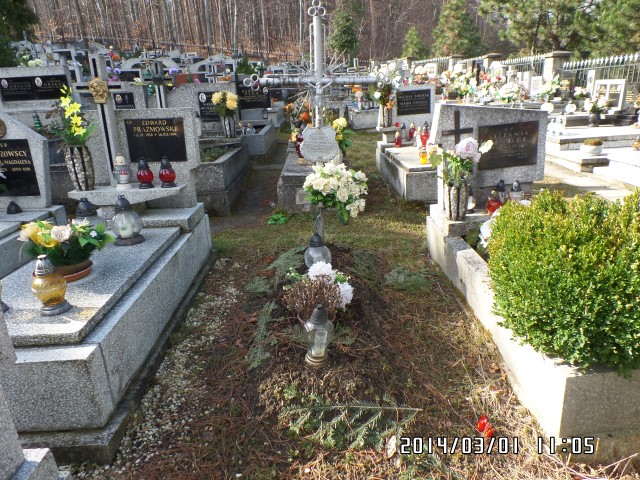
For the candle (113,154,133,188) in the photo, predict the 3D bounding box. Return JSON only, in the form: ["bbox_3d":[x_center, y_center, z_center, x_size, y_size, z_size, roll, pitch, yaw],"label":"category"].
[{"bbox_3d":[-1.461,-0.510,3.125,0.130,0.250,0.130,-3,17,0],"label":"candle"}]

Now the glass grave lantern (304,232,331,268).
[{"bbox_3d":[-0.018,0.094,3.080,0.185,0.270,0.185,-3,17,0],"label":"glass grave lantern"}]

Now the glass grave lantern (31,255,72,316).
[{"bbox_3d":[-1.261,0.210,1.991,0.157,0.280,0.157,-1,21,0],"label":"glass grave lantern"}]

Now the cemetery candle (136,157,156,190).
[{"bbox_3d":[-1.335,-0.506,3.236,0.130,0.230,0.130,-1,21,0],"label":"cemetery candle"}]

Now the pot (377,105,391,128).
[{"bbox_3d":[1.016,-1.946,6.700,0.200,0.370,0.200,-3,17,0],"label":"pot"}]

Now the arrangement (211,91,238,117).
[{"bbox_3d":[-1.302,-1.860,5.795,0.370,0.330,0.310,-3,20,0],"label":"arrangement"}]

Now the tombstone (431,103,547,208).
[{"bbox_3d":[1.227,-0.619,3.118,0.820,0.735,0.150,-5,21,-6],"label":"tombstone"}]

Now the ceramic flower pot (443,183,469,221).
[{"bbox_3d":[1.057,-0.304,3.322,0.180,0.280,0.165,-1,21,0],"label":"ceramic flower pot"}]

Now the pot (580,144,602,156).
[{"bbox_3d":[3.864,-1.274,6.051,0.280,0.145,0.280,-2,21,1],"label":"pot"}]

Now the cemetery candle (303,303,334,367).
[{"bbox_3d":[-0.001,0.456,2.085,0.142,0.305,0.142,-1,21,0],"label":"cemetery candle"}]

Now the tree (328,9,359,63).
[{"bbox_3d":[1.651,-14.265,29.879,2.200,4.000,2.200,-1,21,0],"label":"tree"}]

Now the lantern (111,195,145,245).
[{"bbox_3d":[-1.219,-0.132,2.705,0.190,0.310,0.190,-3,20,0],"label":"lantern"}]

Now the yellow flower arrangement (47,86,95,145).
[{"bbox_3d":[-1.820,-0.908,3.101,0.330,0.420,0.290,-3,17,0],"label":"yellow flower arrangement"}]

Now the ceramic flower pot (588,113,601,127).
[{"bbox_3d":[4.584,-2.005,7.087,0.170,0.235,0.170,-1,21,0],"label":"ceramic flower pot"}]

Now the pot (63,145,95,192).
[{"bbox_3d":[-1.613,-0.493,2.852,0.185,0.300,0.180,-3,20,0],"label":"pot"}]

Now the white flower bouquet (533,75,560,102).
[{"bbox_3d":[3.889,-2.618,7.300,0.450,0.430,0.400,-3,17,0],"label":"white flower bouquet"}]

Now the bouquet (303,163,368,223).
[{"bbox_3d":[0.114,-0.349,3.128,0.470,0.450,0.390,-3,20,0],"label":"bouquet"}]

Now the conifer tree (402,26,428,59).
[{"bbox_3d":[6.783,-13.531,30.202,1.900,3.400,1.900,-1,21,0],"label":"conifer tree"}]

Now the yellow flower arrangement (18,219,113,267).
[{"bbox_3d":[-1.437,0.014,2.400,0.490,0.250,0.370,-3,17,0],"label":"yellow flower arrangement"}]

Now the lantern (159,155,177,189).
[{"bbox_3d":[-1.165,-0.510,3.236,0.130,0.230,0.130,-1,21,0],"label":"lantern"}]

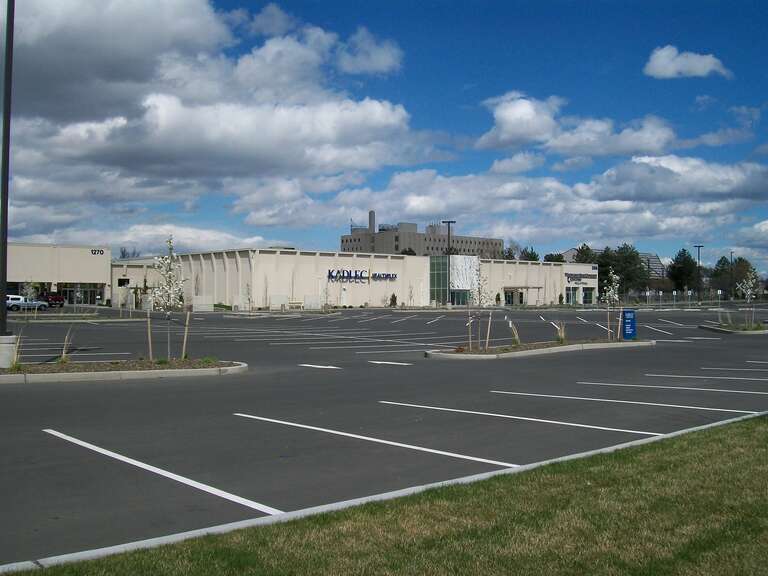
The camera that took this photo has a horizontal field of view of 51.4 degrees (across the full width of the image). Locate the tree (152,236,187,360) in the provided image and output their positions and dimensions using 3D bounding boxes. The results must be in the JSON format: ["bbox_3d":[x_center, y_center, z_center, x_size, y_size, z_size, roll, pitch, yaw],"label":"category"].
[{"bbox_3d":[-5.264,0.258,19.600,0.850,3.050,0.850,0,-1,-15],"label":"tree"}]

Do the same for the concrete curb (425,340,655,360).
[{"bbox_3d":[5.310,1.940,25.480,9.750,0.170,2.300,0,-1,-41],"label":"concrete curb"}]

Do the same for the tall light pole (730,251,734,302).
[{"bbox_3d":[69.813,-2.504,160.000,0.800,10.100,0.600,0,-1,24],"label":"tall light pole"}]

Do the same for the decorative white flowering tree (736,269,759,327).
[{"bbox_3d":[17.114,0.493,37.500,1.100,2.850,1.100,0,-1,25],"label":"decorative white flowering tree"}]

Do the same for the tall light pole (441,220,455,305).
[{"bbox_3d":[7.473,-2.942,94.000,1.600,10.000,0.600,0,-1,5],"label":"tall light pole"}]

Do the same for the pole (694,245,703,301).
[{"bbox_3d":[51.583,-2.296,131.000,1.550,9.700,0.600,0,-1,21],"label":"pole"}]

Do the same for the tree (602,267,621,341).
[{"bbox_3d":[8.025,0.549,28.300,0.750,2.650,0.750,0,-1,16],"label":"tree"}]

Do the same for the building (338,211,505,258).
[{"bbox_3d":[18.600,-13.700,360.000,79.000,36.000,23.000,0,-1,-39],"label":"building"}]

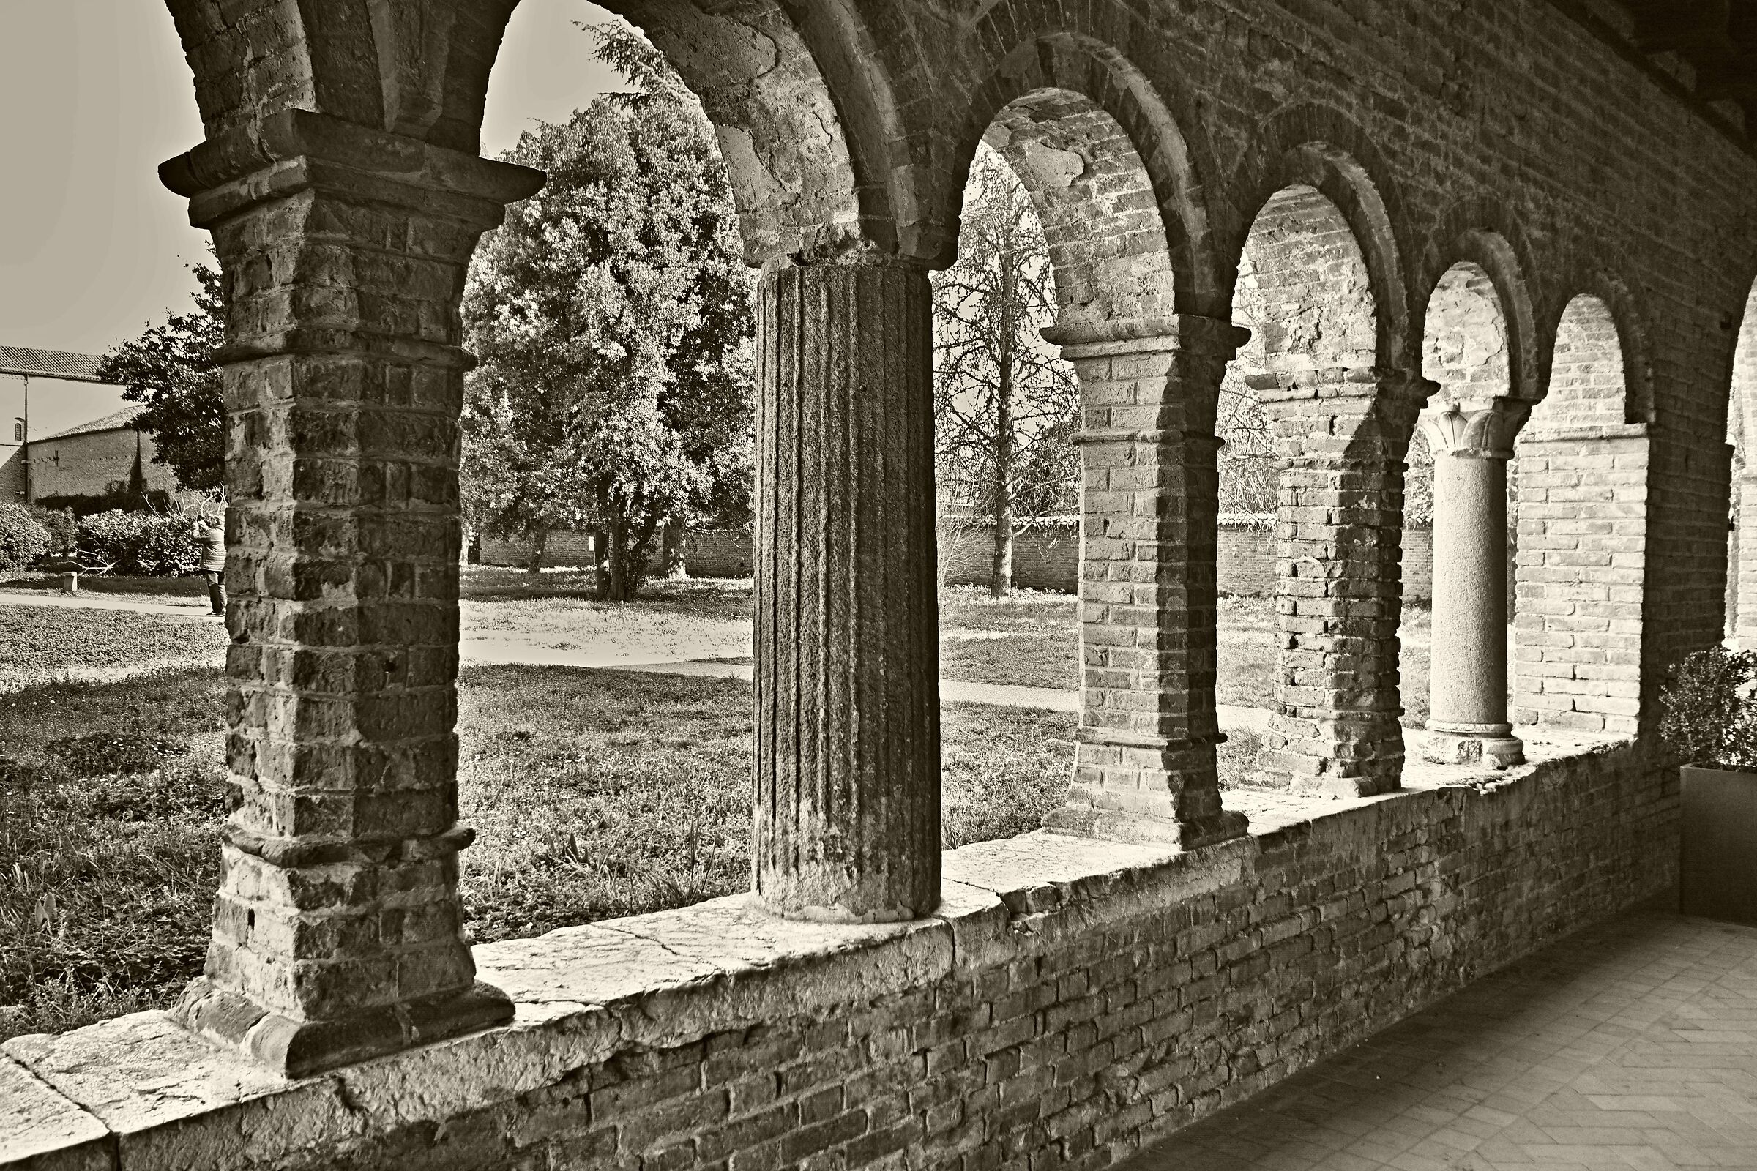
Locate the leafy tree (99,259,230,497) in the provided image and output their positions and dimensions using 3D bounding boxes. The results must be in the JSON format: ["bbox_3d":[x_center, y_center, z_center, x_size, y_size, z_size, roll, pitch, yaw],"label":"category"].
[{"bbox_3d":[-18.457,-5.002,41.910,7.200,10.163,7.000,0,1,-24],"label":"leafy tree"}]

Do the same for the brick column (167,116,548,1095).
[{"bbox_3d":[-0.896,0.012,2.506,0.450,1.458,0.442,1,1,43],"label":"brick column"}]

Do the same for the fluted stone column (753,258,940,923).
[{"bbox_3d":[-0.079,0.002,3.476,0.446,1.490,0.446,0,1,0],"label":"fluted stone column"}]

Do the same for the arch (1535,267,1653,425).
[{"bbox_3d":[3.093,-1.111,6.806,0.502,0.689,1.361,1,1,44],"label":"arch"}]

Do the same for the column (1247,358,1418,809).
[{"bbox_3d":[1.701,-0.003,5.410,0.478,1.523,0.470,1,1,44],"label":"column"}]

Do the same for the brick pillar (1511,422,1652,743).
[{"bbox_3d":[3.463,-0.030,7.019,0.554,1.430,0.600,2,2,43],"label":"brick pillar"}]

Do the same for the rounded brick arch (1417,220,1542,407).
[{"bbox_3d":[2.146,-1.103,5.818,0.502,0.697,1.312,1,1,44],"label":"rounded brick arch"}]

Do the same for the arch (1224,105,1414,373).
[{"bbox_3d":[1.244,-1.133,4.876,0.502,0.778,1.328,1,1,44],"label":"arch"}]

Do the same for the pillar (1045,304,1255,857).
[{"bbox_3d":[0.812,-0.007,4.456,0.502,1.531,0.405,1,1,44],"label":"pillar"}]

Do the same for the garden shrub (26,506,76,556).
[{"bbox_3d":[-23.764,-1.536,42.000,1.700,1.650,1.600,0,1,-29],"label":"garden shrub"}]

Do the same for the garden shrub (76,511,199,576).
[{"bbox_3d":[-25.237,-1.383,49.980,4.313,2.298,2.800,0,1,-27],"label":"garden shrub"}]

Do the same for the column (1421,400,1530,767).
[{"bbox_3d":[2.377,-0.030,5.842,0.324,1.446,0.324,1,1,43],"label":"column"}]

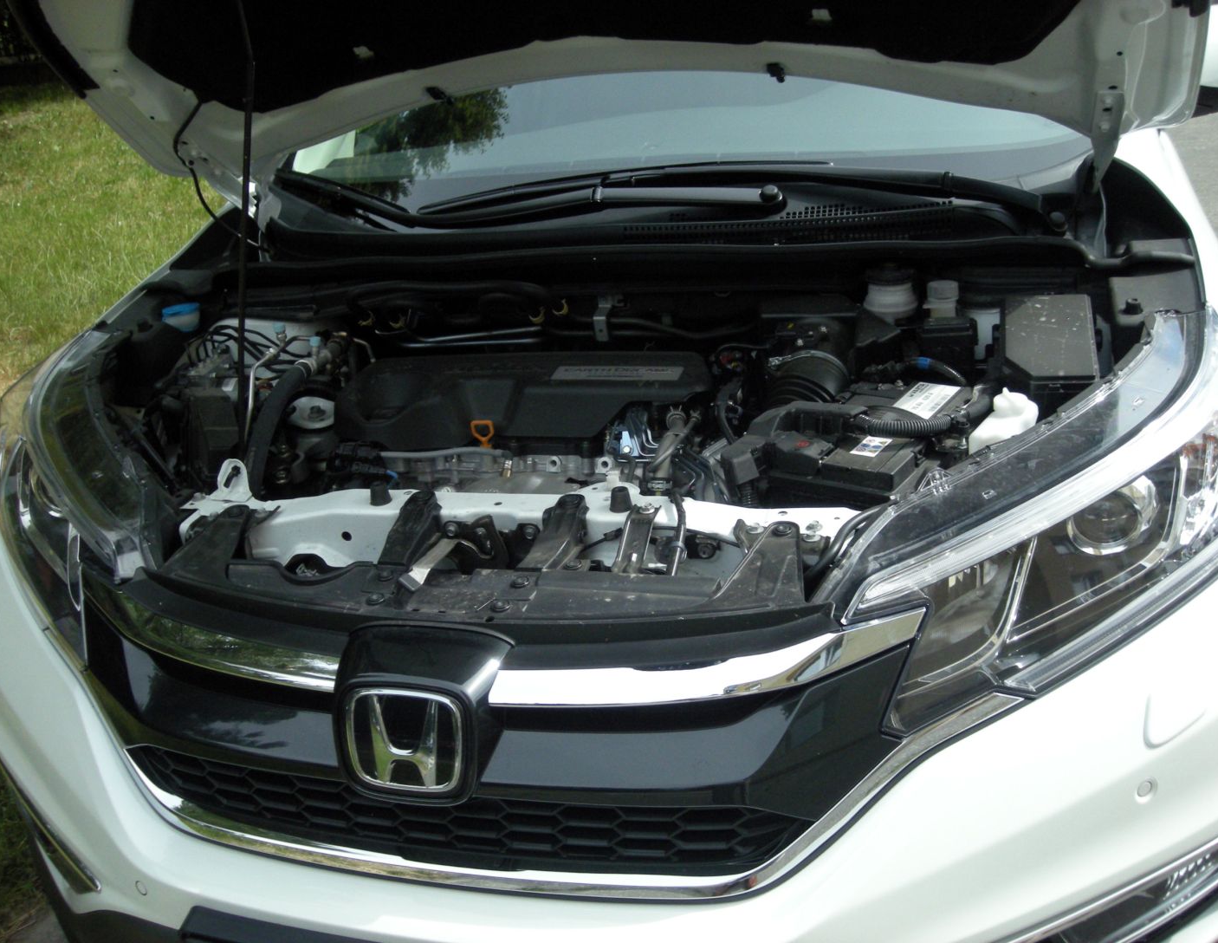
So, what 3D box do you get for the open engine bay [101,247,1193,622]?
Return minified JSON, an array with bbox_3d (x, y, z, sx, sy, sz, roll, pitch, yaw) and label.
[{"bbox_3d":[-0.084,0.064,1.664,1.300,0.480,0.720,1,24,17],"label":"open engine bay"}]

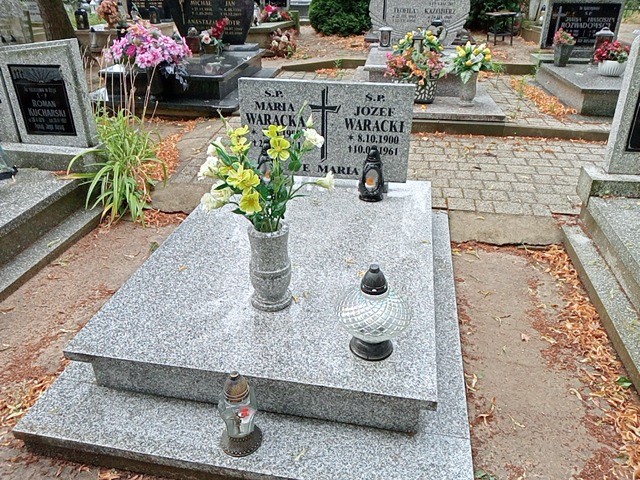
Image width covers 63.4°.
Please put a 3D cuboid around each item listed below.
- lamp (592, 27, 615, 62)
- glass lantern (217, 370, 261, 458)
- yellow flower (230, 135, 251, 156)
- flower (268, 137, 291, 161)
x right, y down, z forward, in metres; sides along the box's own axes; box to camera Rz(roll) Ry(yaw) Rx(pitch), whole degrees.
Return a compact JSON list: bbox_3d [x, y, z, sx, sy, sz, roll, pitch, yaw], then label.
[{"bbox_3d":[2.910,-1.999,5.327,0.170,0.349,0.170,6,29,9],"label":"lamp"},{"bbox_3d":[-0.225,0.466,1.431,0.119,0.253,0.119,5,29,9],"label":"glass lantern"},{"bbox_3d":[-0.242,-0.291,1.578,0.055,0.055,0.042,6,29,9],"label":"yellow flower"},{"bbox_3d":[-0.121,-0.274,1.549,0.062,0.066,0.042,6,29,9],"label":"flower"}]

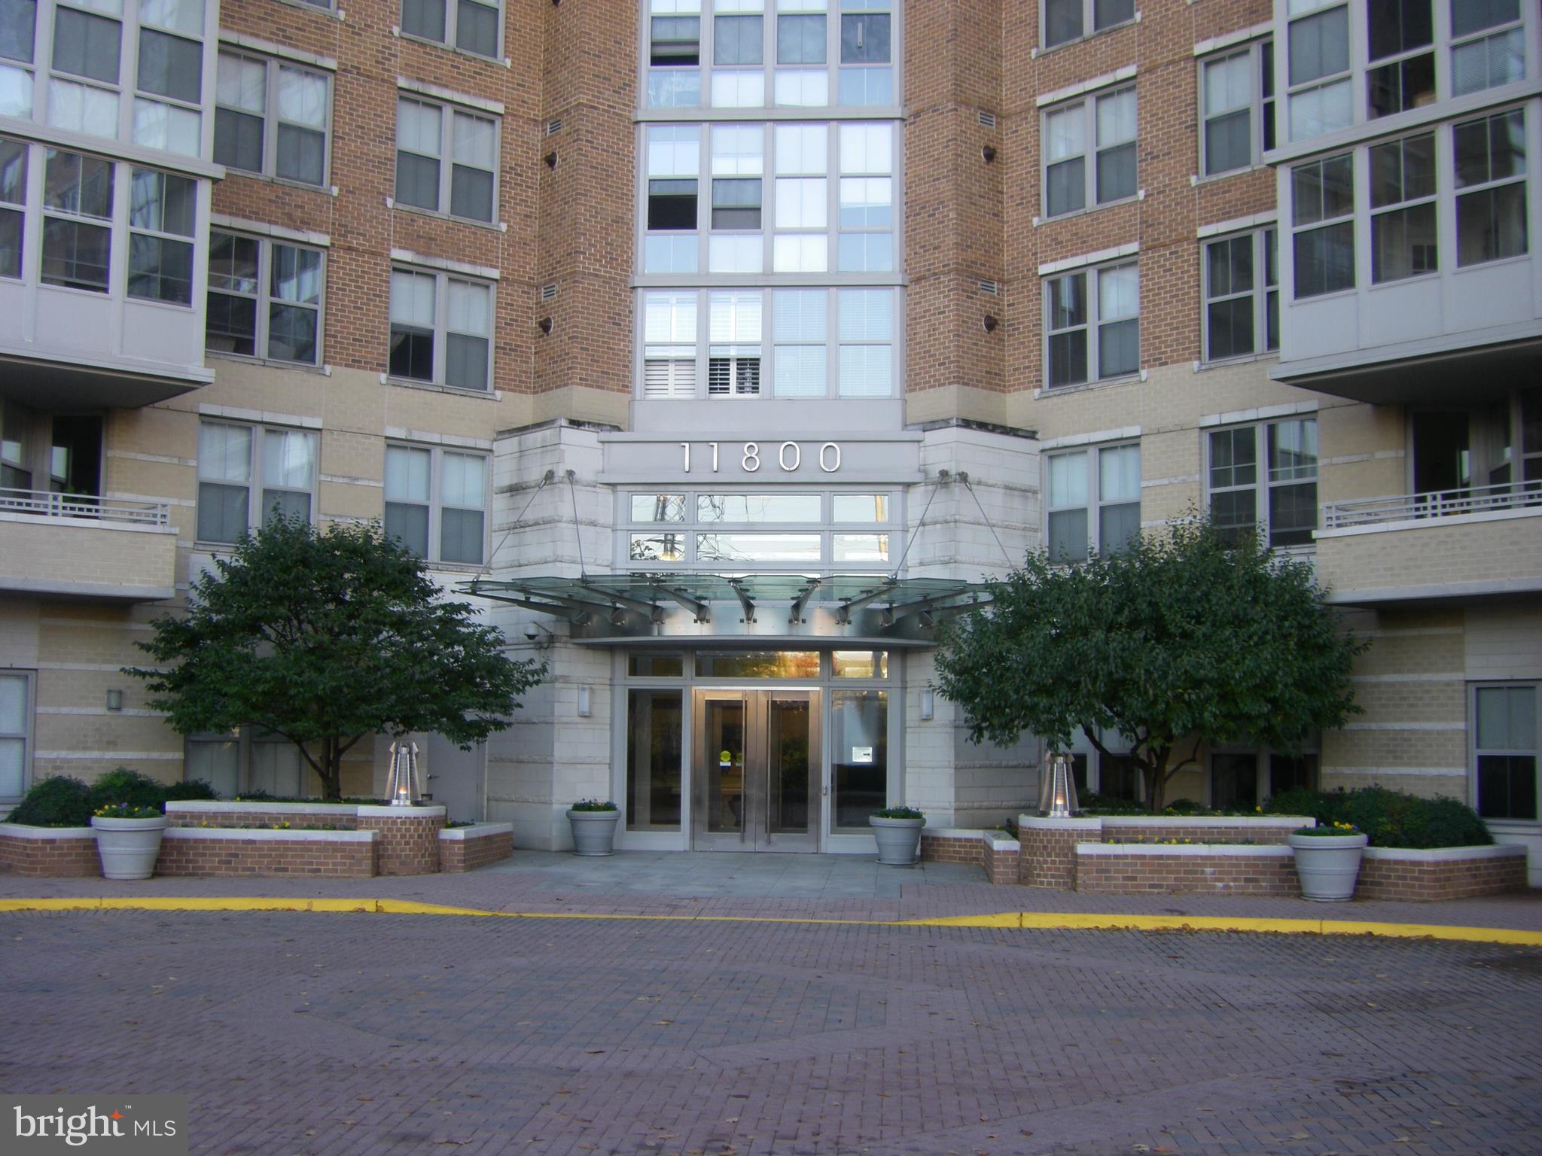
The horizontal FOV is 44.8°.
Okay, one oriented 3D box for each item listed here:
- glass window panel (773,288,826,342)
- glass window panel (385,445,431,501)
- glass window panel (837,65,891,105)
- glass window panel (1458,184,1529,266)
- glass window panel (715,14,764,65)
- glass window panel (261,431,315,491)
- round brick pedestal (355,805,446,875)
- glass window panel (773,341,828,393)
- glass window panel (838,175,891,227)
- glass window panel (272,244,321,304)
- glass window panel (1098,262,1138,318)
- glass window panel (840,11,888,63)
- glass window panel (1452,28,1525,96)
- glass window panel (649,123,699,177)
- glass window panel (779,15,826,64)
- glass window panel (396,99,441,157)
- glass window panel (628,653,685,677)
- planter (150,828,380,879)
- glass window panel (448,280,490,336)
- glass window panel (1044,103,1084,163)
[{"bbox_3d":[0.471,-4.289,30.480,0.857,0.873,0.060,0,-5,4],"label":"glass window panel"},{"bbox_3d":[-5.665,-1.632,29.197,0.785,0.810,0.060,5,-7,-41],"label":"glass window panel"},{"bbox_3d":[1.522,-7.976,30.320,0.878,0.684,0.060,0,-5,4],"label":"glass window panel"},{"bbox_3d":[8.321,-4.069,21.562,0.060,0.820,0.837,5,-7,-41],"label":"glass window panel"},{"bbox_3d":[-0.512,-8.786,30.541,0.809,0.864,0.060,0,-5,4],"label":"glass window panel"},{"bbox_3d":[-7.186,-1.765,27.881,0.827,0.817,0.060,5,-7,-41],"label":"glass window panel"},{"bbox_3d":[-4.615,3.256,23.275,1.060,0.837,0.900,0,-5,4],"label":"round brick pedestal"},{"bbox_3d":[0.472,-3.296,29.625,0.831,0.823,0.060,0,-5,4],"label":"glass window panel"},{"bbox_3d":[1.481,-5.991,29.676,0.840,0.860,0.050,0,-5,4],"label":"glass window panel"},{"bbox_3d":[-6.956,-4.452,27.383,0.780,0.780,0.050,5,-7,-41],"label":"glass window panel"},{"bbox_3d":[5.181,-4.300,27.939,0.050,0.760,0.740,5,-7,-41],"label":"glass window panel"},{"bbox_3d":[1.501,-8.597,29.802,0.776,0.831,0.060,0,-5,4],"label":"glass window panel"},{"bbox_3d":[8.172,-5.873,21.311,0.050,0.610,0.890,5,-7,-41],"label":"glass window panel"},{"bbox_3d":[-1.549,-6.875,30.072,0.837,0.855,0.060,0,-5,4],"label":"glass window panel"},{"bbox_3d":[0.495,-8.770,30.468,0.776,0.851,0.060,0,-5,4],"label":"glass window panel"},{"bbox_3d":[-5.395,-6.938,28.781,0.774,0.834,0.060,5,-7,-40],"label":"glass window panel"},{"bbox_3d":[-1.736,1.325,28.383,0.865,0.365,0.050,0,-5,4],"label":"glass window panel"},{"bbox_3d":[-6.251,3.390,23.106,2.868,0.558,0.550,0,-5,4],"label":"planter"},{"bbox_3d":[-4.736,-4.236,29.304,0.760,0.790,0.050,5,-7,-41],"label":"glass window panel"},{"bbox_3d":[4.588,-6.924,29.165,0.060,0.839,0.777,5,-7,-42],"label":"glass window panel"}]

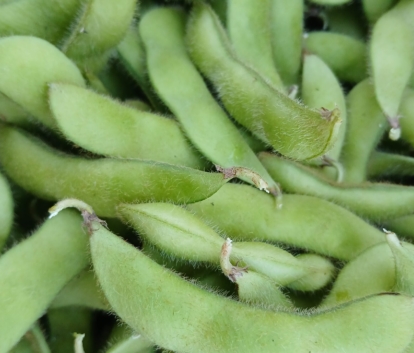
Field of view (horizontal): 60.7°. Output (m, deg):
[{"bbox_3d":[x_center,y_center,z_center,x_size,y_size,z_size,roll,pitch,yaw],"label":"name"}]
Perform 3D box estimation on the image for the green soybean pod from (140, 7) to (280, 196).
[{"bbox_3d":[-0.003,-0.022,0.107,0.019,0.009,0.069,-27,81,-5],"label":"green soybean pod"}]

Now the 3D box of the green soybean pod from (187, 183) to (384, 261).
[{"bbox_3d":[0.021,0.011,0.097,0.058,0.009,0.016,12,67,5],"label":"green soybean pod"}]

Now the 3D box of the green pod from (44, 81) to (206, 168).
[{"bbox_3d":[-0.026,-0.013,0.108,0.058,0.009,0.018,20,74,6],"label":"green pod"}]

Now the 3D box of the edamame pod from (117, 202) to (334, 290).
[{"bbox_3d":[0.003,0.018,0.092,0.059,0.012,0.012,18,68,8],"label":"edamame pod"}]

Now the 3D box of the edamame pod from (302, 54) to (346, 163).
[{"bbox_3d":[0.039,-0.023,0.118,0.014,0.009,0.040,3,72,1],"label":"edamame pod"}]

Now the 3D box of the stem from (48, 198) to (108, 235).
[{"bbox_3d":[-0.032,0.010,0.089,0.016,0.004,0.007,20,68,8],"label":"stem"}]

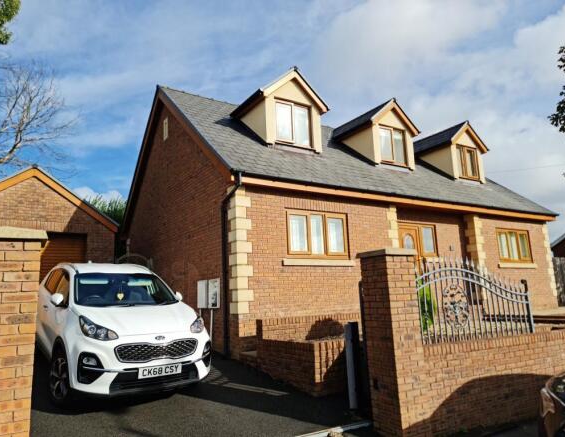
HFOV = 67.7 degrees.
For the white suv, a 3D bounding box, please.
[{"bbox_3d":[-2.784,1.619,6.843,1.930,1.650,4.480,7,-8,-36],"label":"white suv"}]

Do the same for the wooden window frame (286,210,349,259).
[{"bbox_3d":[0.808,0.382,9.214,1.680,1.040,0.100,4,-13,-33],"label":"wooden window frame"}]

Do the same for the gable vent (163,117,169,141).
[{"bbox_3d":[-3.329,-2.558,12.073,0.060,0.580,0.430,4,-12,-34],"label":"gable vent"}]

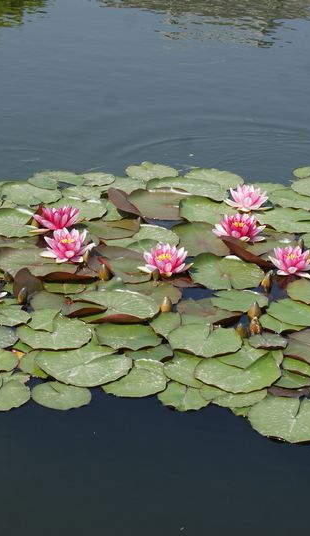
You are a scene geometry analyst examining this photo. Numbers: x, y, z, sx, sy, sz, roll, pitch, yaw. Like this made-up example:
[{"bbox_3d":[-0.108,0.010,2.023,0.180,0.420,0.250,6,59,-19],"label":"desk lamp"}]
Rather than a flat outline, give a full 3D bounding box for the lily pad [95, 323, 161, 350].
[{"bbox_3d":[-0.064,0.164,4.046,0.160,0.035,0.155,0,23,0],"label":"lily pad"}]

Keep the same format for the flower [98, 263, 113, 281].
[{"bbox_3d":[-0.129,0.009,4.355,0.034,0.047,0.034,0,23,0],"label":"flower"}]

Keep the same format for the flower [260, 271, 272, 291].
[{"bbox_3d":[0.287,0.034,4.323,0.027,0.056,0.027,16,22,-7],"label":"flower"}]

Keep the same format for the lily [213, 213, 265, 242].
[{"bbox_3d":[0.237,-0.111,4.689,0.152,0.058,0.152,0,24,0],"label":"lily"}]

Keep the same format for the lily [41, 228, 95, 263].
[{"bbox_3d":[-0.233,-0.071,4.481,0.145,0.061,0.145,0,24,0],"label":"lily"}]

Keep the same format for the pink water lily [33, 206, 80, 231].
[{"bbox_3d":[-0.272,-0.143,4.643,0.145,0.061,0.145,0,24,0],"label":"pink water lily"}]

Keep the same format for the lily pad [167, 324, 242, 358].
[{"bbox_3d":[0.114,0.166,3.818,0.172,0.028,0.177,0,23,0],"label":"lily pad"}]

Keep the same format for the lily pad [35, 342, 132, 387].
[{"bbox_3d":[-0.169,0.232,3.996,0.227,0.025,0.212,0,24,0],"label":"lily pad"}]

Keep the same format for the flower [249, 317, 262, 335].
[{"bbox_3d":[0.244,0.140,4.060,0.029,0.044,0.029,0,23,0],"label":"flower"}]

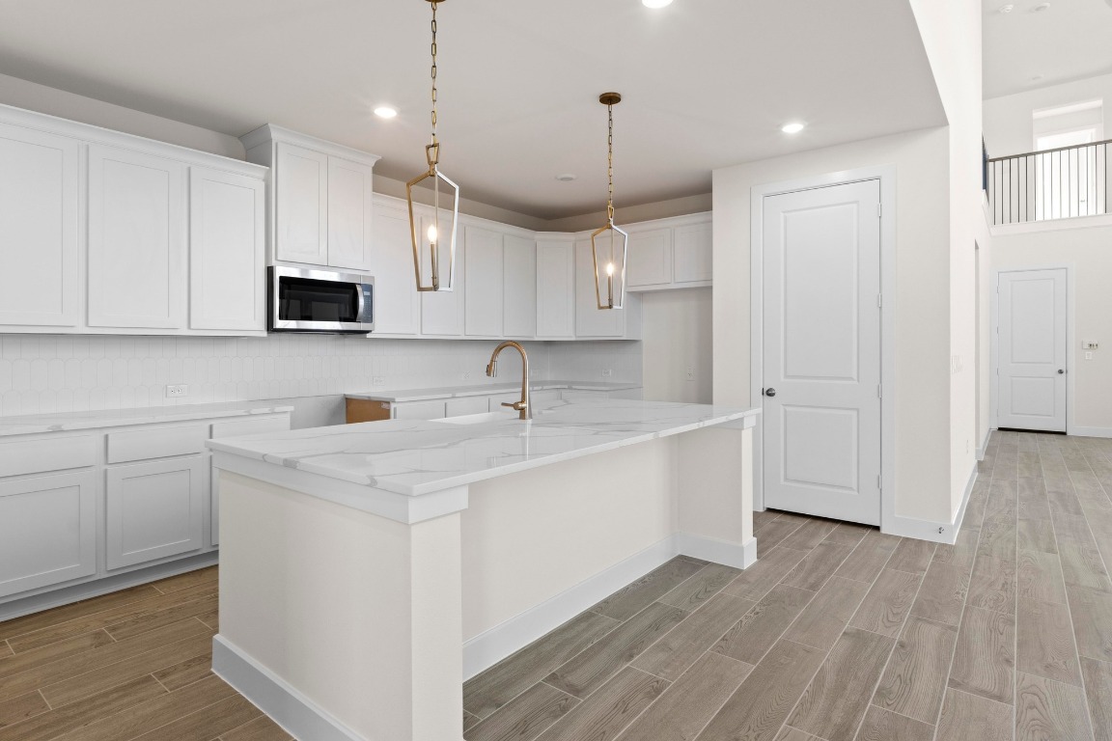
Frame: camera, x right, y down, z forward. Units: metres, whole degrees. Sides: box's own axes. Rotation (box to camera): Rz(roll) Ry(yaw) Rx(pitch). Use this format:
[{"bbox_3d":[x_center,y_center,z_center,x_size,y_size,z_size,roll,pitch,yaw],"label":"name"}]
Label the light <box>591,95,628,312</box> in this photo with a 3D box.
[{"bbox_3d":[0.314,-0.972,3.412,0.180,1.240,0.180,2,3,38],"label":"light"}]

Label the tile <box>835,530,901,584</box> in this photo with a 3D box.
[{"bbox_3d":[1.918,1.148,3.598,0.195,0.010,0.904,2,3,38],"label":"tile"}]

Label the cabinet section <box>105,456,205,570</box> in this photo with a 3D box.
[{"bbox_3d":[-2.351,0.746,3.314,0.550,0.522,0.452,1,2,38],"label":"cabinet section"}]

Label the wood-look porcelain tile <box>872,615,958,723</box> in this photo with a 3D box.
[{"bbox_3d":[1.498,1.194,2.409,0.199,0.010,0.904,2,3,38],"label":"wood-look porcelain tile"}]

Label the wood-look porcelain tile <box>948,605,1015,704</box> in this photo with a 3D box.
[{"bbox_3d":[1.845,1.192,2.519,0.200,0.010,0.904,2,3,38],"label":"wood-look porcelain tile"}]

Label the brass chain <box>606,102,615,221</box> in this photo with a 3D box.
[{"bbox_3d":[0.315,-1.216,3.414,0.038,0.687,0.038,2,3,38],"label":"brass chain"}]

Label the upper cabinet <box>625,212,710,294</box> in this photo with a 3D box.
[{"bbox_3d":[1.167,-1.080,5.532,0.990,0.643,0.350,1,2,38],"label":"upper cabinet"}]

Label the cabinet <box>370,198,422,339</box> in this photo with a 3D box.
[{"bbox_3d":[-1.401,-0.783,4.766,0.355,1.042,0.496,2,3,38],"label":"cabinet"}]

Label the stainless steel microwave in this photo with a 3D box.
[{"bbox_3d":[-1.756,-0.487,4.232,0.430,0.417,0.757,2,3,38],"label":"stainless steel microwave"}]

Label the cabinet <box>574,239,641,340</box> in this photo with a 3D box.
[{"bbox_3d":[0.542,-0.852,6.038,0.608,1.093,0.335,1,2,38],"label":"cabinet"}]

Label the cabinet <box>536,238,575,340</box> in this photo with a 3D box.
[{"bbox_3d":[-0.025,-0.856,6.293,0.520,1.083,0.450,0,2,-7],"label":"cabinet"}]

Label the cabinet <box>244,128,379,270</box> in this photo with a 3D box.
[{"bbox_3d":[-1.755,-1.170,4.254,0.448,0.913,0.850,1,2,38],"label":"cabinet"}]

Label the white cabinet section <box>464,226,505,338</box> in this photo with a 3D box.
[{"bbox_3d":[-0.798,-0.802,5.533,0.330,1.005,0.499,1,2,38],"label":"white cabinet section"}]

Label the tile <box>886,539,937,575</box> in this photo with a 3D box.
[{"bbox_3d":[2.211,1.140,3.631,0.201,0.010,0.773,1,2,38],"label":"tile"}]

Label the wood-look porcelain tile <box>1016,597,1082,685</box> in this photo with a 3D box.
[{"bbox_3d":[2.164,1.175,2.595,0.201,0.010,0.901,1,2,38],"label":"wood-look porcelain tile"}]

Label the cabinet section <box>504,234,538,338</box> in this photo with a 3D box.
[{"bbox_3d":[-0.488,-0.820,5.926,0.330,1.007,0.502,1,2,38],"label":"cabinet section"}]

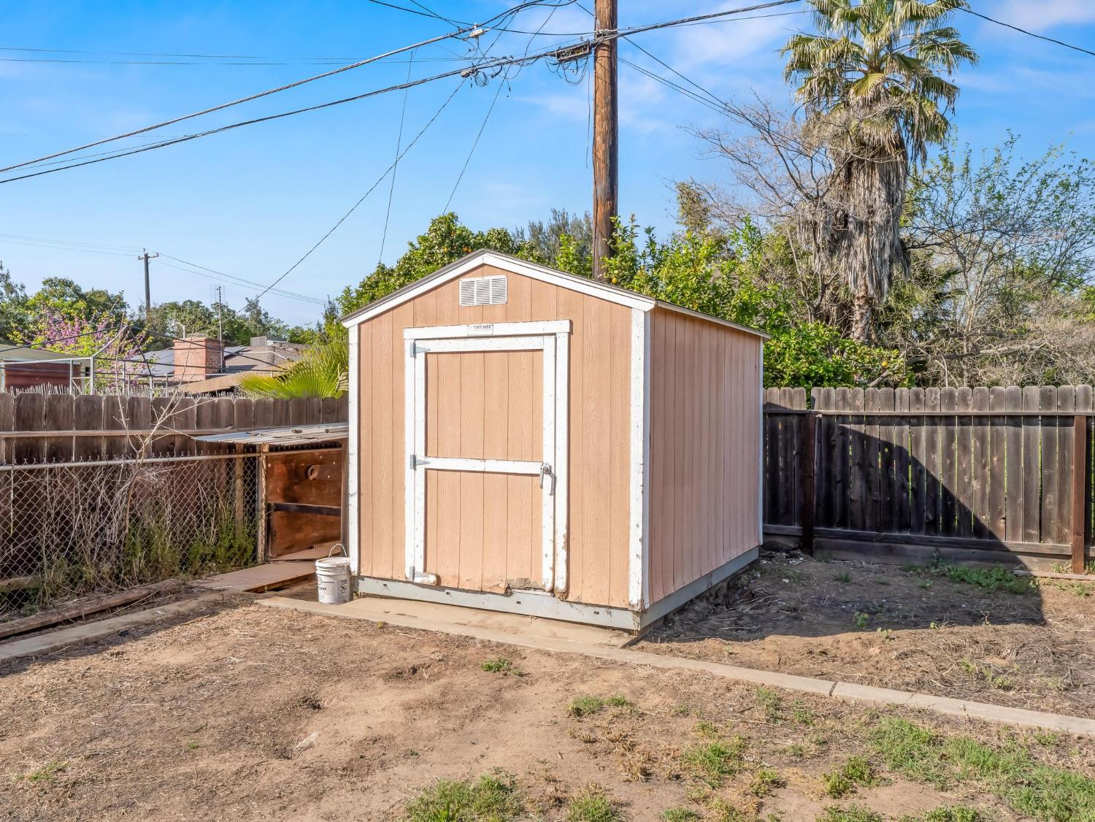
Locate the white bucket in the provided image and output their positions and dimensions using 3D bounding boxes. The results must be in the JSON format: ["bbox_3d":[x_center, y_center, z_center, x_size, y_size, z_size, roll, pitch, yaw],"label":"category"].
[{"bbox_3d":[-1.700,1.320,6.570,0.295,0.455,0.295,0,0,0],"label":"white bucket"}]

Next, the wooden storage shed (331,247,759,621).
[{"bbox_3d":[0.294,0.140,7.322,2.620,2.600,3.200,0,0,28],"label":"wooden storage shed"}]

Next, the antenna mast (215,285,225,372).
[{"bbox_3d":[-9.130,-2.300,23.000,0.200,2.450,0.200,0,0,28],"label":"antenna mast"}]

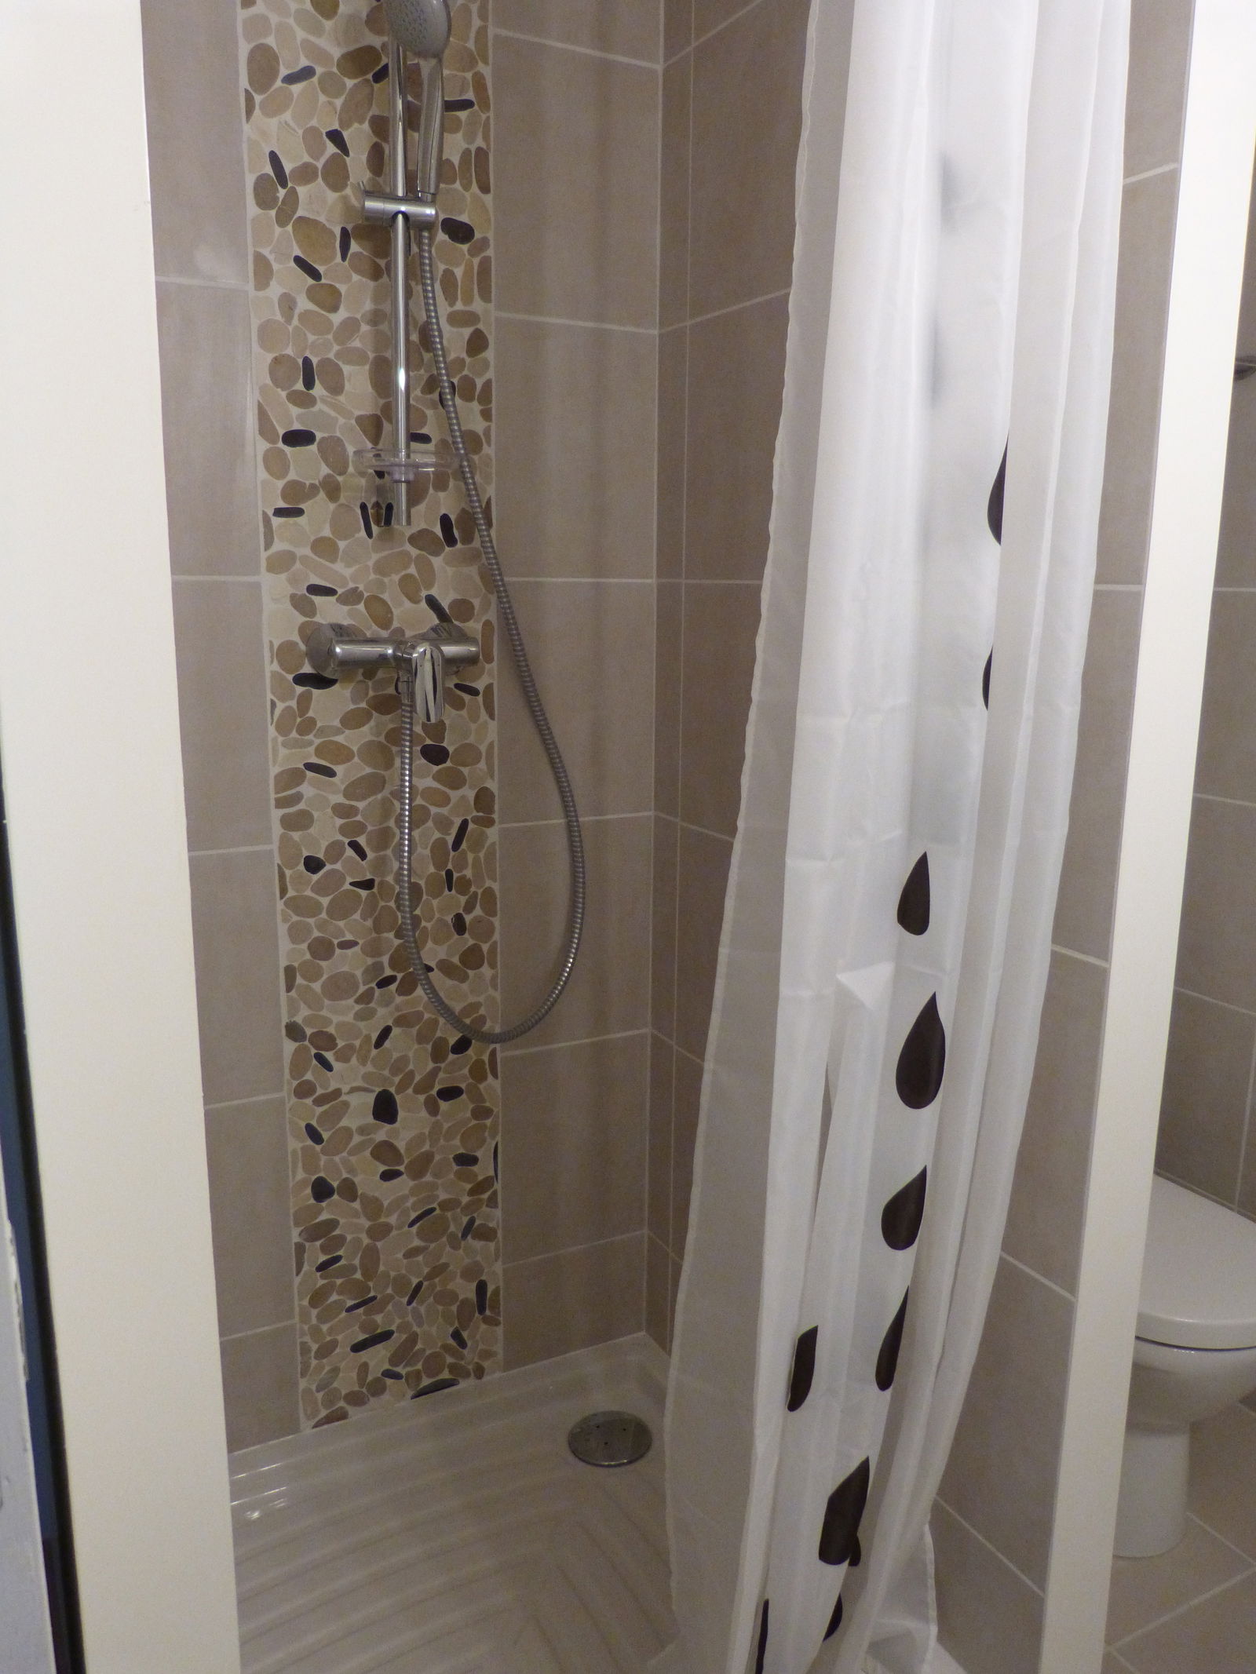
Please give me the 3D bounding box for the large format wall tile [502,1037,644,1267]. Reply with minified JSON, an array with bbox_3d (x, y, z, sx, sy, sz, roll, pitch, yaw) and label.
[{"bbox_3d":[-0.078,0.455,1.788,0.230,0.324,0.010,-6,13,-28],"label":"large format wall tile"}]

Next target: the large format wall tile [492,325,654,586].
[{"bbox_3d":[-0.067,-0.500,1.588,0.230,0.319,0.010,-6,13,-28],"label":"large format wall tile"}]

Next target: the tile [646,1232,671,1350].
[{"bbox_3d":[0.048,0.699,1.860,0.010,0.172,0.070,-6,13,-28],"label":"tile"}]

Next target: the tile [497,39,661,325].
[{"bbox_3d":[-0.064,-0.814,1.523,0.230,0.316,0.010,-6,13,-28],"label":"tile"}]

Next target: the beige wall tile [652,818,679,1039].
[{"bbox_3d":[0.055,0.132,1.741,0.010,0.324,0.070,-6,13,-28],"label":"beige wall tile"}]

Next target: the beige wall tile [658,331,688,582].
[{"bbox_3d":[0.062,-0.502,1.608,0.010,0.319,0.070,-6,13,-28],"label":"beige wall tile"}]

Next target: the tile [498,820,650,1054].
[{"bbox_3d":[-0.074,0.135,1.721,0.230,0.324,0.010,-6,13,-28],"label":"tile"}]

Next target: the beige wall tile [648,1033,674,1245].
[{"bbox_3d":[0.051,0.453,1.808,0.010,0.324,0.070,-6,13,-28],"label":"beige wall tile"}]

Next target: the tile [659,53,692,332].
[{"bbox_3d":[0.065,-0.816,1.542,0.010,0.316,0.070,-6,13,-28],"label":"tile"}]

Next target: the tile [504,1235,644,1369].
[{"bbox_3d":[-0.081,0.701,1.840,0.230,0.172,0.010,-6,13,-28],"label":"tile"}]

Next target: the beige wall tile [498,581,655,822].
[{"bbox_3d":[-0.071,-0.184,1.655,0.230,0.321,0.010,-6,13,-28],"label":"beige wall tile"}]

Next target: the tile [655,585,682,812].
[{"bbox_3d":[0.058,-0.186,1.674,0.010,0.321,0.070,-6,13,-28],"label":"tile"}]

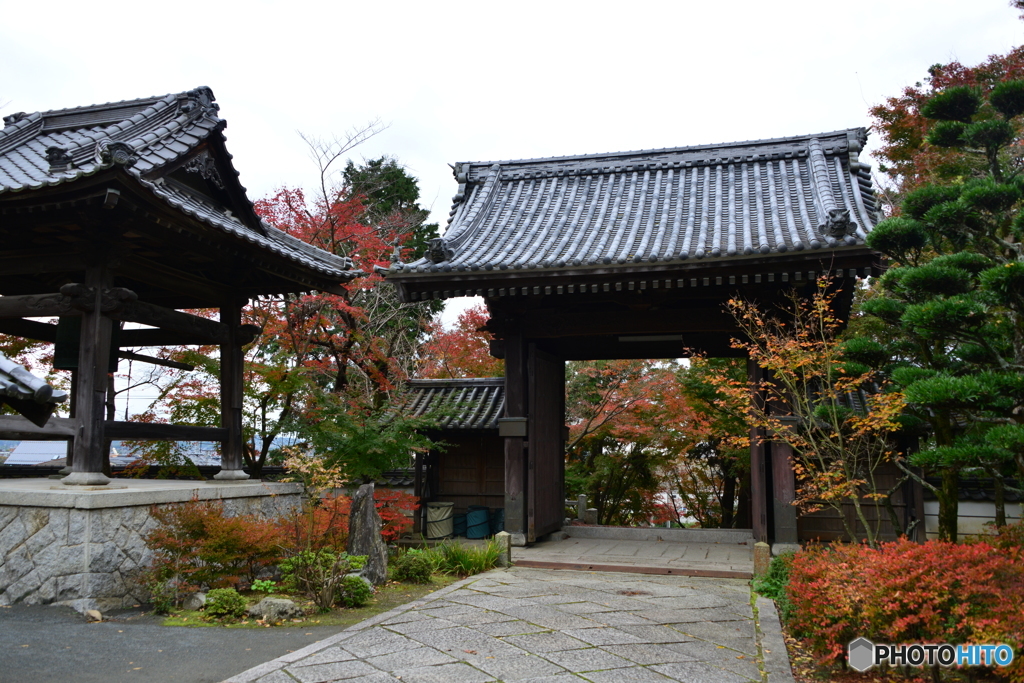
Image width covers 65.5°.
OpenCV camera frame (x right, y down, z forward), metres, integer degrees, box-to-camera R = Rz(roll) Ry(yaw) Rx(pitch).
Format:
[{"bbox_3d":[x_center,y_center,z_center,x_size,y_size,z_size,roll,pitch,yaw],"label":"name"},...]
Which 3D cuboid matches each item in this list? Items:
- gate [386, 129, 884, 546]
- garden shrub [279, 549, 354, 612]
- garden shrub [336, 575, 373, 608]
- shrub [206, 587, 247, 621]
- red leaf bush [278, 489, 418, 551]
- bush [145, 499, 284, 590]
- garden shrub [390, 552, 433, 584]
[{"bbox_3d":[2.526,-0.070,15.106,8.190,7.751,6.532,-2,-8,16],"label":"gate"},{"bbox_3d":[-2.043,2.506,8.344,0.766,0.638,0.690,2,-8,-13],"label":"garden shrub"},{"bbox_3d":[-1.706,2.707,8.632,0.381,0.339,0.362,2,-8,-11],"label":"garden shrub"},{"bbox_3d":[-2.838,2.605,7.896,0.389,0.282,0.370,3,-8,-19],"label":"shrub"},{"bbox_3d":[-2.381,2.749,11.620,1.950,1.050,1.300,0,-8,0],"label":"red leaf bush"},{"bbox_3d":[-3.355,2.348,9.014,1.444,1.111,1.011,3,-8,-20],"label":"bush"},{"bbox_3d":[-1.311,2.960,10.397,0.542,0.384,0.515,2,-8,-7],"label":"garden shrub"}]

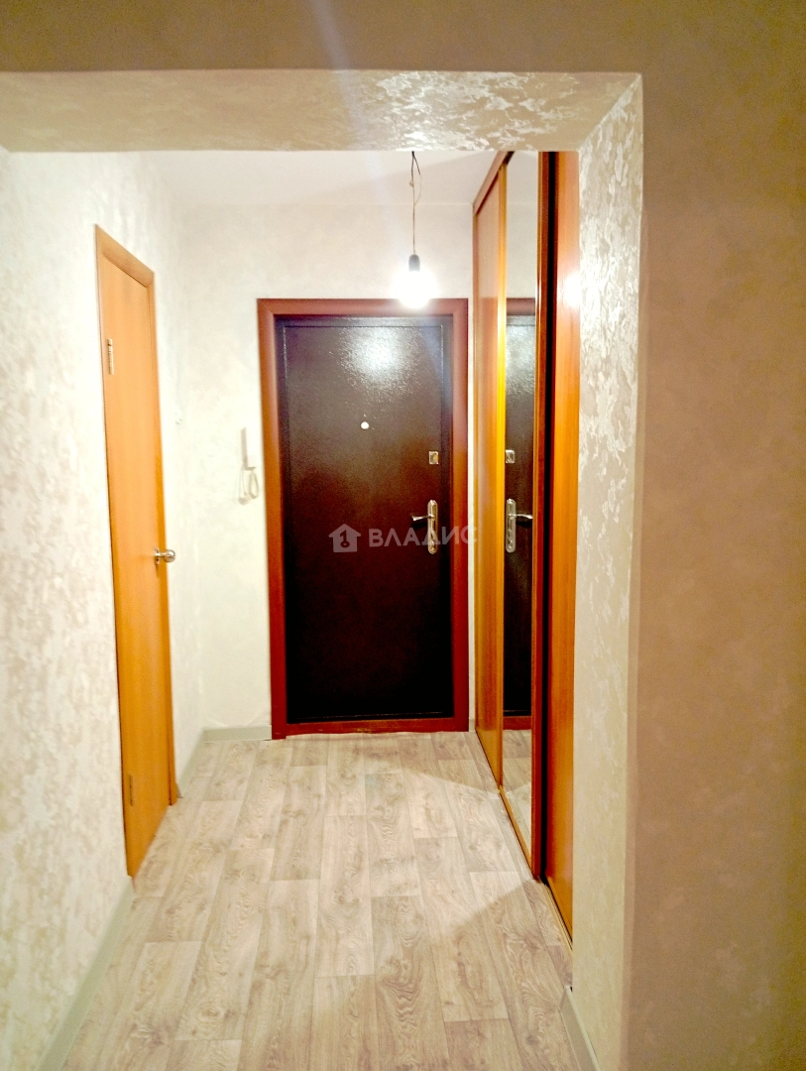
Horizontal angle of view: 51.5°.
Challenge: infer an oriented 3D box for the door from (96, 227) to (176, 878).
[{"bbox_3d":[-0.960,0.063,2.978,0.080,2.083,0.707,-1,6,-3],"label":"door"}]

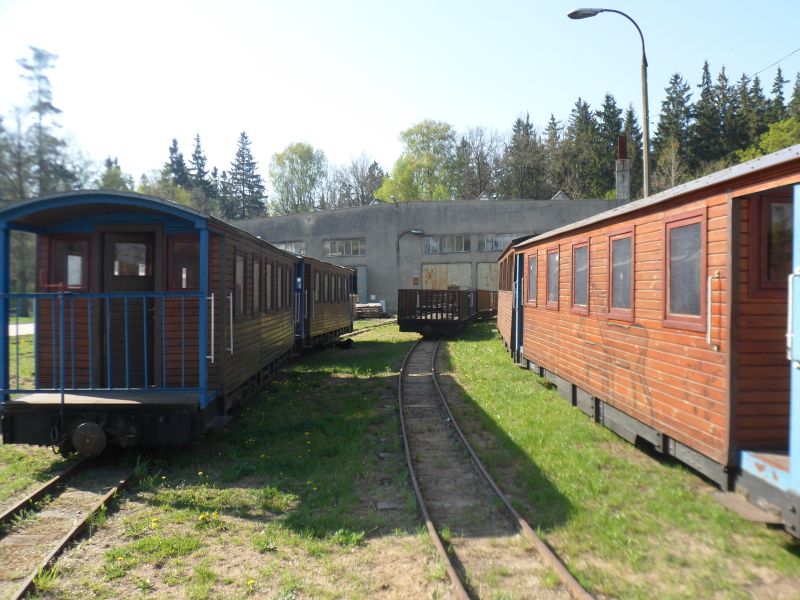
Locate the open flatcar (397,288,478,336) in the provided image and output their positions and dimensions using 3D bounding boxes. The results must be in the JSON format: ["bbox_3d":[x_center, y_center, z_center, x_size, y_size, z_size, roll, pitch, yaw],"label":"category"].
[{"bbox_3d":[1.660,0.439,23.810,2.030,1.700,7.100,0,1,11],"label":"open flatcar"}]

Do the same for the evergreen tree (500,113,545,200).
[{"bbox_3d":[14.798,-11.069,75.832,5.600,23.045,5.600,0,1,0],"label":"evergreen tree"}]

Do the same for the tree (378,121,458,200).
[{"bbox_3d":[2.168,-9.238,65.860,8.200,19.704,8.200,0,1,0],"label":"tree"}]

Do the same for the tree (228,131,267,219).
[{"bbox_3d":[-19.188,-10.320,77.845,5.200,21.483,5.200,0,1,0],"label":"tree"}]

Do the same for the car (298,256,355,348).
[{"bbox_3d":[-2.990,0.050,18.600,2.140,2.740,7.900,0,1,4],"label":"car"}]

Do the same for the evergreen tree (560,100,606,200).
[{"bbox_3d":[21.058,-11.366,71.827,5.600,23.766,5.600,0,1,0],"label":"evergreen tree"}]

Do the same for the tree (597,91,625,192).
[{"bbox_3d":[23.951,-11.481,70.825,4.600,24.028,4.600,0,1,0],"label":"tree"}]

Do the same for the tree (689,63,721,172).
[{"bbox_3d":[31.823,-12.158,64.813,5.000,25.576,5.000,0,1,0],"label":"tree"}]

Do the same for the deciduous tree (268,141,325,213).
[{"bbox_3d":[-11.498,-8.559,69.872,6.600,18.216,6.600,0,1,0],"label":"deciduous tree"}]

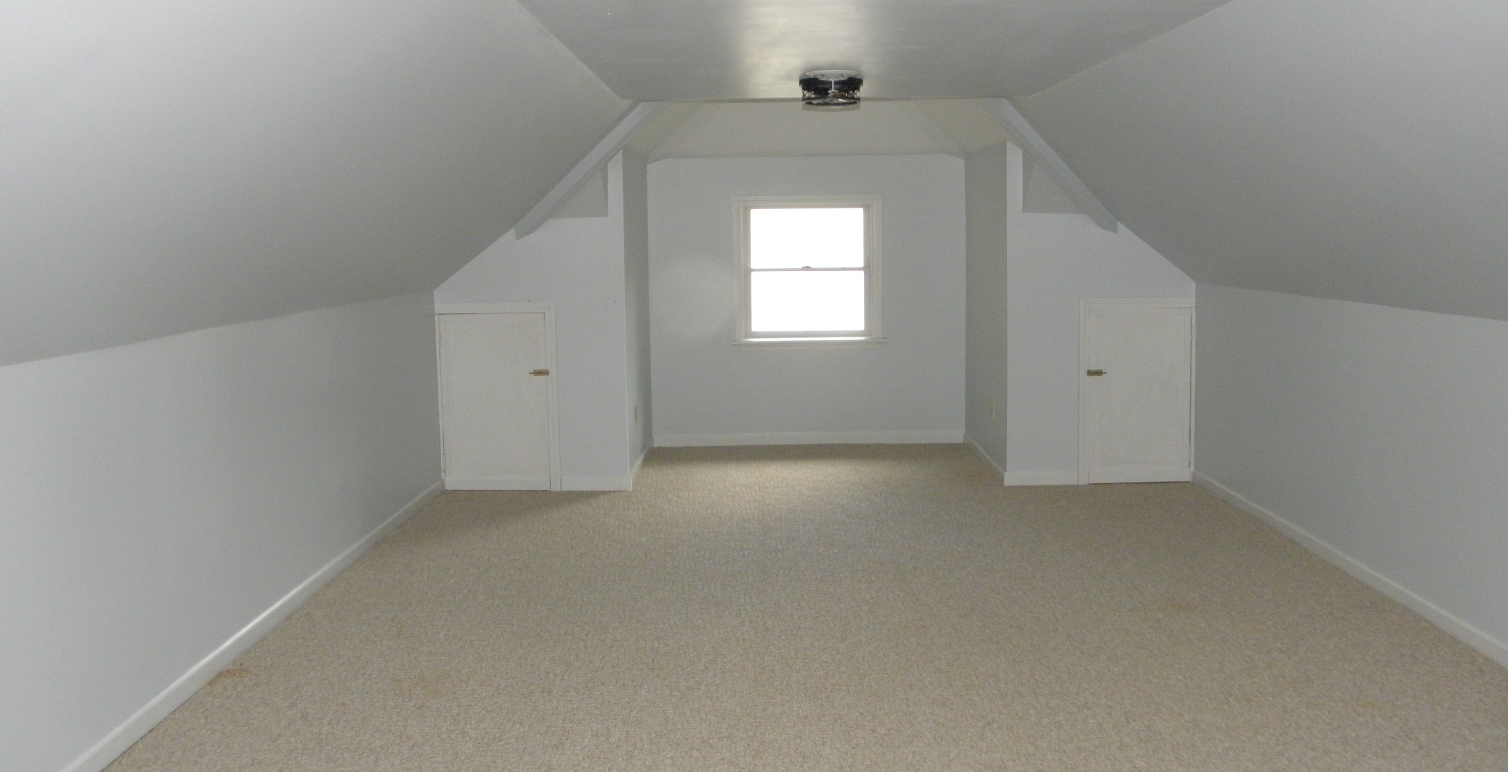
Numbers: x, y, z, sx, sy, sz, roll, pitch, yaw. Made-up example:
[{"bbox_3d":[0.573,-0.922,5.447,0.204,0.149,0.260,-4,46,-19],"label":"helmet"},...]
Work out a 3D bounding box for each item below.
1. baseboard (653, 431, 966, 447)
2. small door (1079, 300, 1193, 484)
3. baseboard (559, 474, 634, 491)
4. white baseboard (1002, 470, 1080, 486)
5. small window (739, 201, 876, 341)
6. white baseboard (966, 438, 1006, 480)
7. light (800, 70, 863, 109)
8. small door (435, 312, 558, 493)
[{"bbox_3d":[0.405,0.387,8.922,2.277,0.088,0.016,-1,7,1],"label":"baseboard"},{"bbox_3d":[2.300,0.033,7.359,0.701,1.130,0.050,-1,7,1],"label":"small door"},{"bbox_3d":[-0.959,0.593,7.448,0.434,0.086,0.016,-1,7,1],"label":"baseboard"},{"bbox_3d":[1.746,0.559,7.423,0.453,0.086,0.016,-1,7,1],"label":"white baseboard"},{"bbox_3d":[0.385,-0.827,8.776,0.981,1.003,0.090,-1,7,1],"label":"small window"},{"bbox_3d":[1.526,0.468,8.160,0.016,0.088,1.498,-1,7,1],"label":"white baseboard"},{"bbox_3d":[0.319,-1.222,4.999,0.267,0.110,0.267,-1,7,1],"label":"light"},{"bbox_3d":[-1.542,0.089,7.396,0.711,1.108,0.050,-1,7,1],"label":"small door"}]

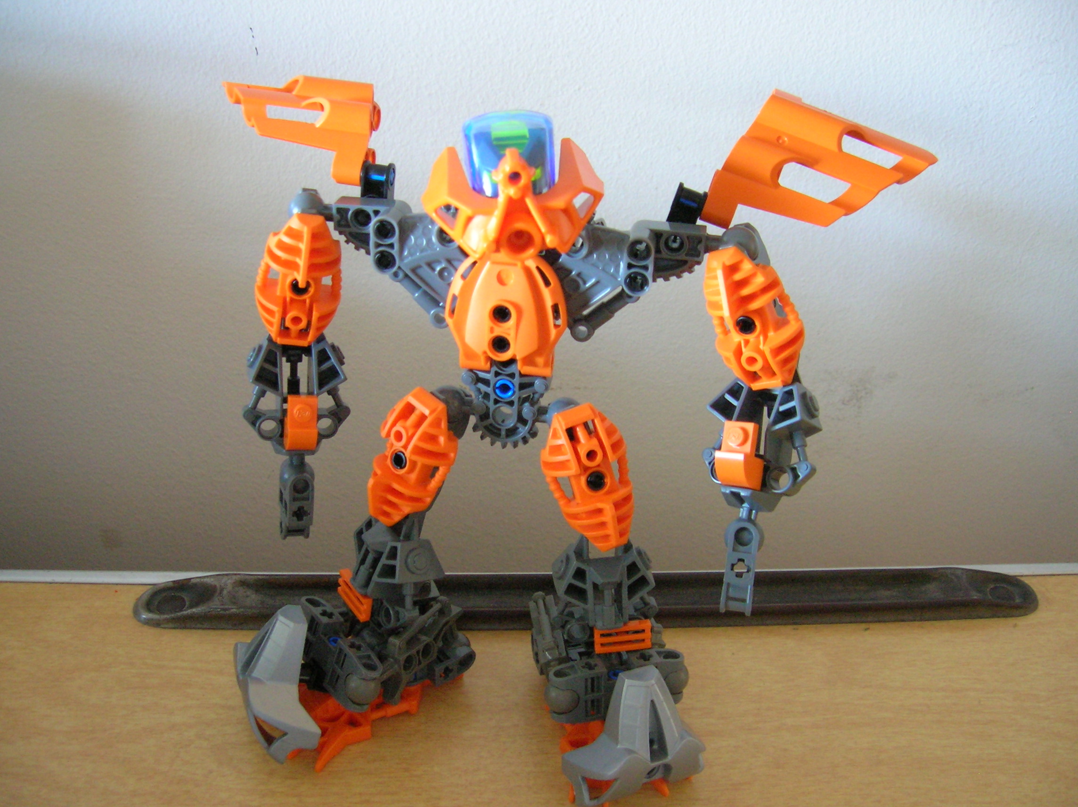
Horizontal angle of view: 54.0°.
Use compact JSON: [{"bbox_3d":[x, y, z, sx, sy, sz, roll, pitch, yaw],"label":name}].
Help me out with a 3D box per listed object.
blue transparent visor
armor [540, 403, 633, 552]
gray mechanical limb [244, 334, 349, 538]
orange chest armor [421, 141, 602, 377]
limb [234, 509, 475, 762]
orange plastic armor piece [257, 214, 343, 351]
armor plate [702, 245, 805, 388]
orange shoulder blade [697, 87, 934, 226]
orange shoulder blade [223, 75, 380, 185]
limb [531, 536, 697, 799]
[{"bbox_3d":[-0.007,-0.062,0.262,0.024,0.025,0.018,1,24,2],"label":"blue transparent visor"},{"bbox_3d":[0.012,0.019,0.276,0.023,0.038,0.015,-17,9,-9],"label":"armor"},{"bbox_3d":[-0.065,0.009,0.283,0.027,0.054,0.020,0,15,-15],"label":"gray mechanical limb"},{"bbox_3d":[-0.007,-0.036,0.263,0.043,0.056,0.029,4,29,7],"label":"orange chest armor"},{"bbox_3d":[-0.052,0.063,0.301,0.062,0.052,0.043,-21,35,-33],"label":"limb"},{"bbox_3d":[-0.064,-0.033,0.281,0.022,0.037,0.015,4,26,-19],"label":"orange plastic armor piece"},{"bbox_3d":[0.054,-0.021,0.264,0.023,0.038,0.015,-6,18,31],"label":"armor plate"},{"bbox_3d":[0.068,-0.055,0.259,0.046,0.036,0.013,28,23,5],"label":"orange shoulder blade"},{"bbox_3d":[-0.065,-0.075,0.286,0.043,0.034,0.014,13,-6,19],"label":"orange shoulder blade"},{"bbox_3d":[0.021,0.070,0.299,0.043,0.049,0.058,-6,30,-11],"label":"limb"}]

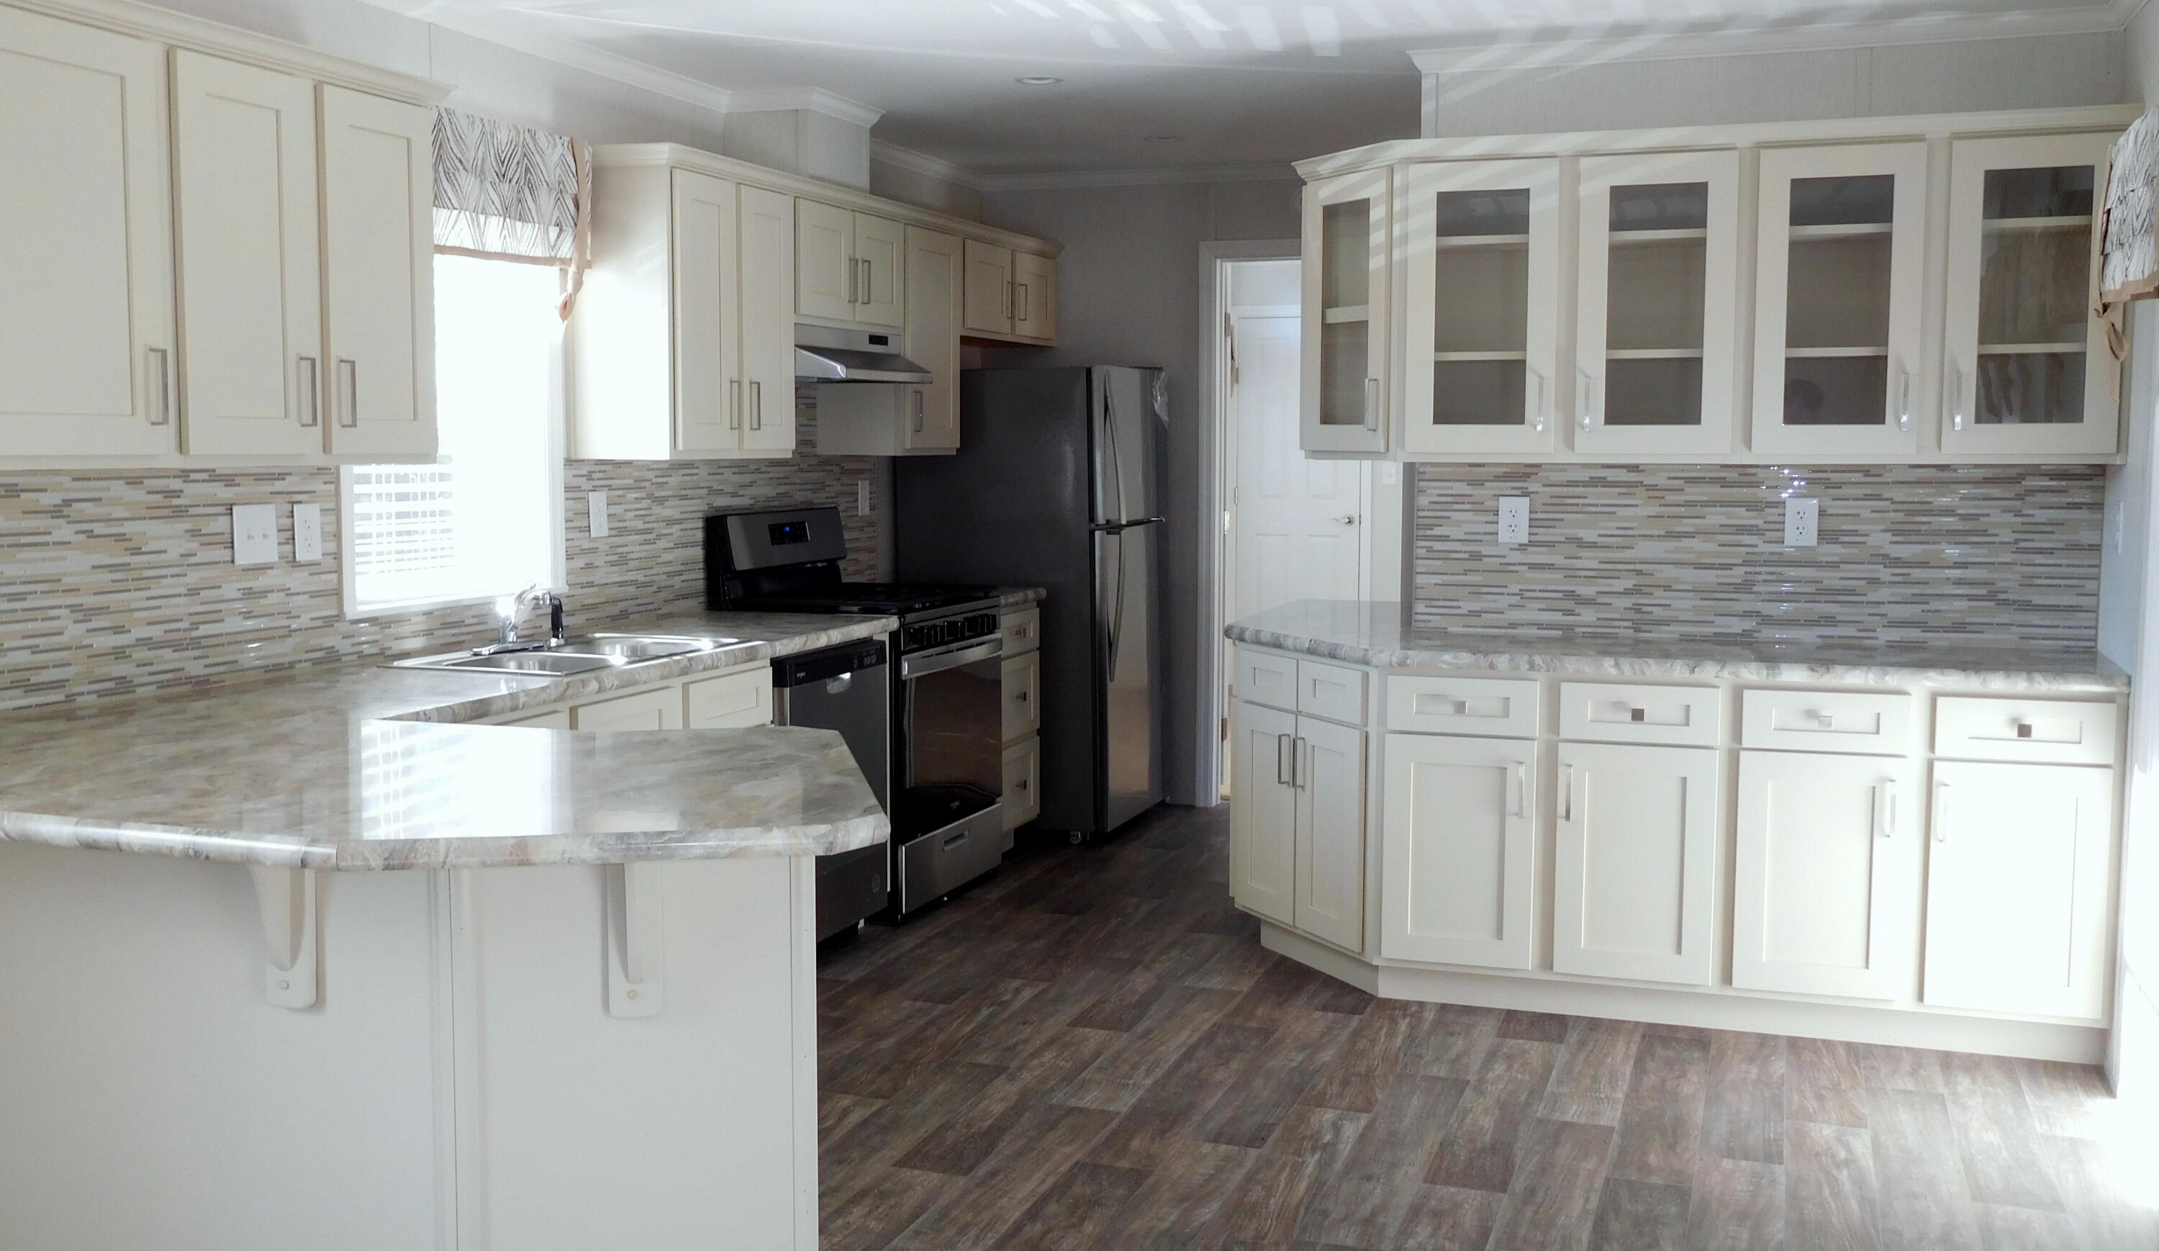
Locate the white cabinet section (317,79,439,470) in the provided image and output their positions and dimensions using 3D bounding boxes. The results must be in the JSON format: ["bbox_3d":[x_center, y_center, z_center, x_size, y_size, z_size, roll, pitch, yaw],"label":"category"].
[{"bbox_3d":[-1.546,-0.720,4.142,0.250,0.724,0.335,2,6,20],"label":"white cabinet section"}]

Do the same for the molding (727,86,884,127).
[{"bbox_3d":[-0.858,-1.600,6.228,0.334,0.055,0.470,2,6,20],"label":"molding"}]

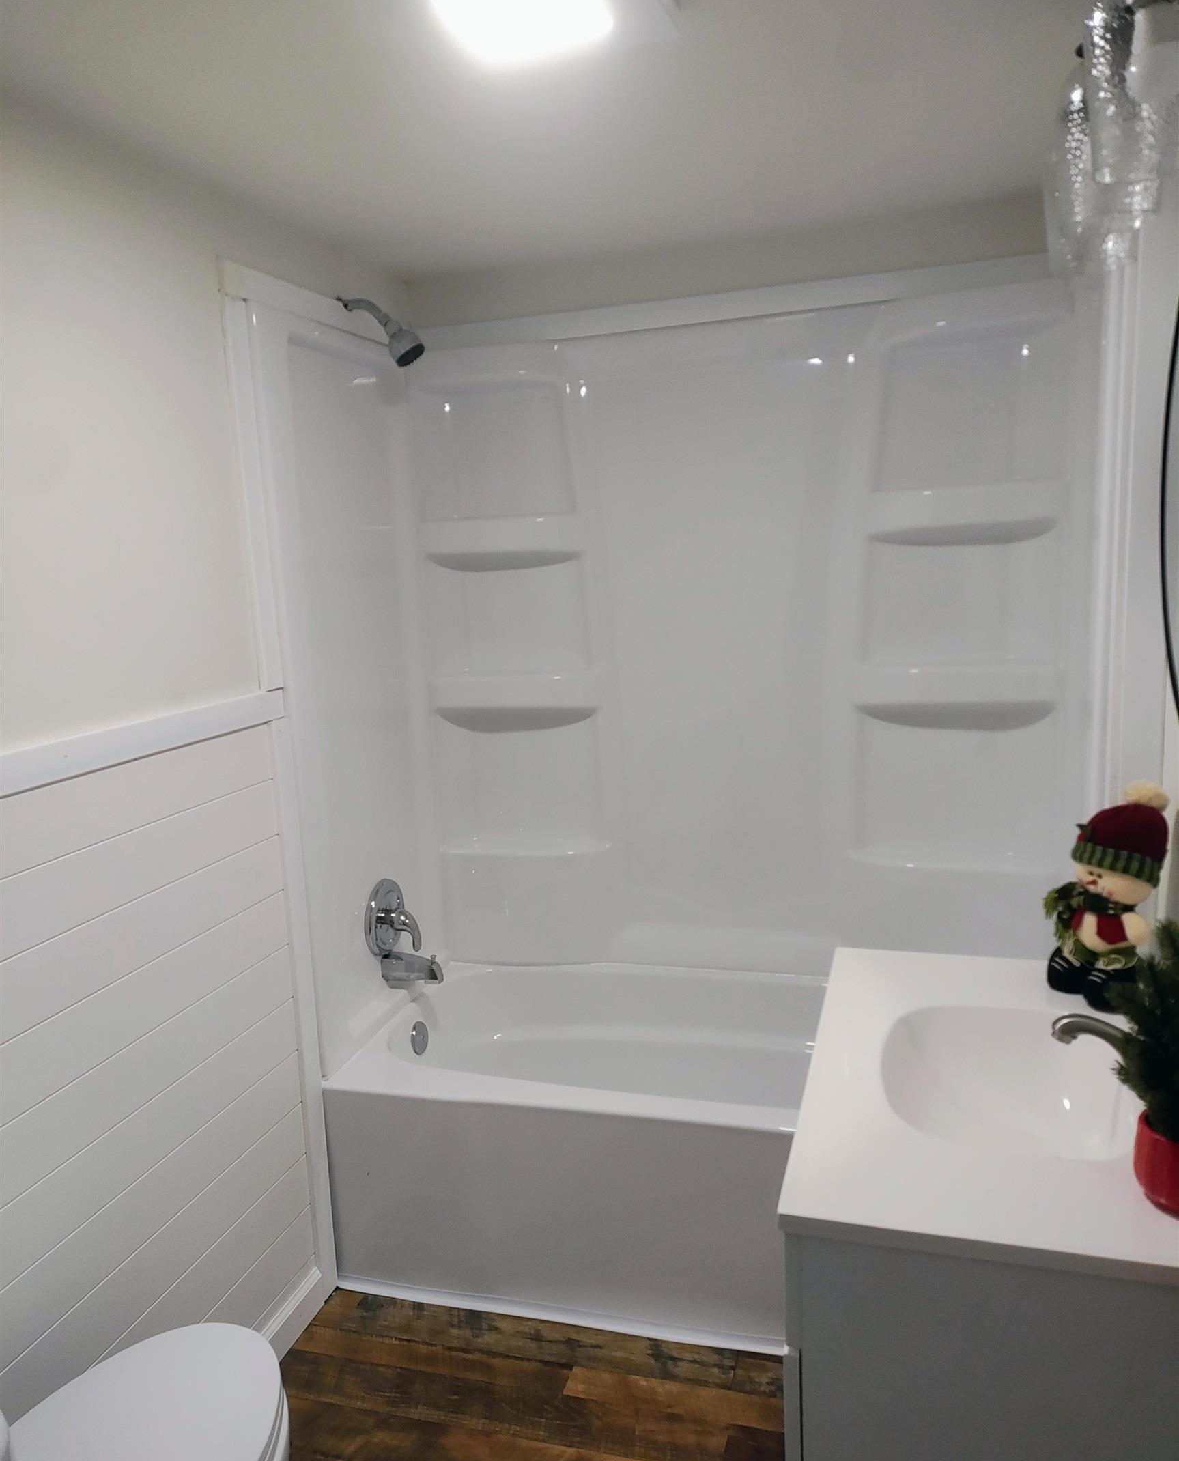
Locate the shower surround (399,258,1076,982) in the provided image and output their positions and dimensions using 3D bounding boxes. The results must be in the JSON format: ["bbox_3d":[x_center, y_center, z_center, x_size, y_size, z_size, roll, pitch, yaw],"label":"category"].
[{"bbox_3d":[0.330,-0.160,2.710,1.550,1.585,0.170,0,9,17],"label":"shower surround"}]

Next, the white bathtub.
[{"bbox_3d":[0.286,0.902,2.538,1.524,0.451,0.775,0,9,17],"label":"white bathtub"}]

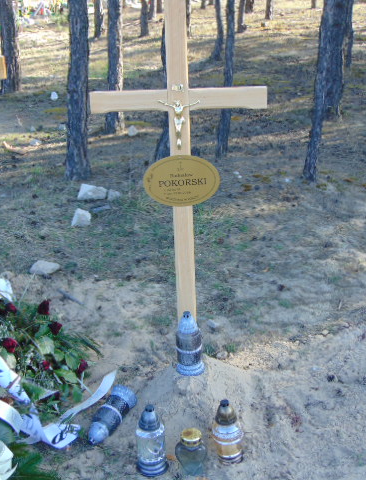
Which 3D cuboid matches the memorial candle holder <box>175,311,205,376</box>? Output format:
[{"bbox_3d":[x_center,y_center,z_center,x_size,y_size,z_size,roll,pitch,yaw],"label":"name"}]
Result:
[{"bbox_3d":[0.027,0.371,2.637,0.104,0.233,0.104,-1,21,0],"label":"memorial candle holder"}]

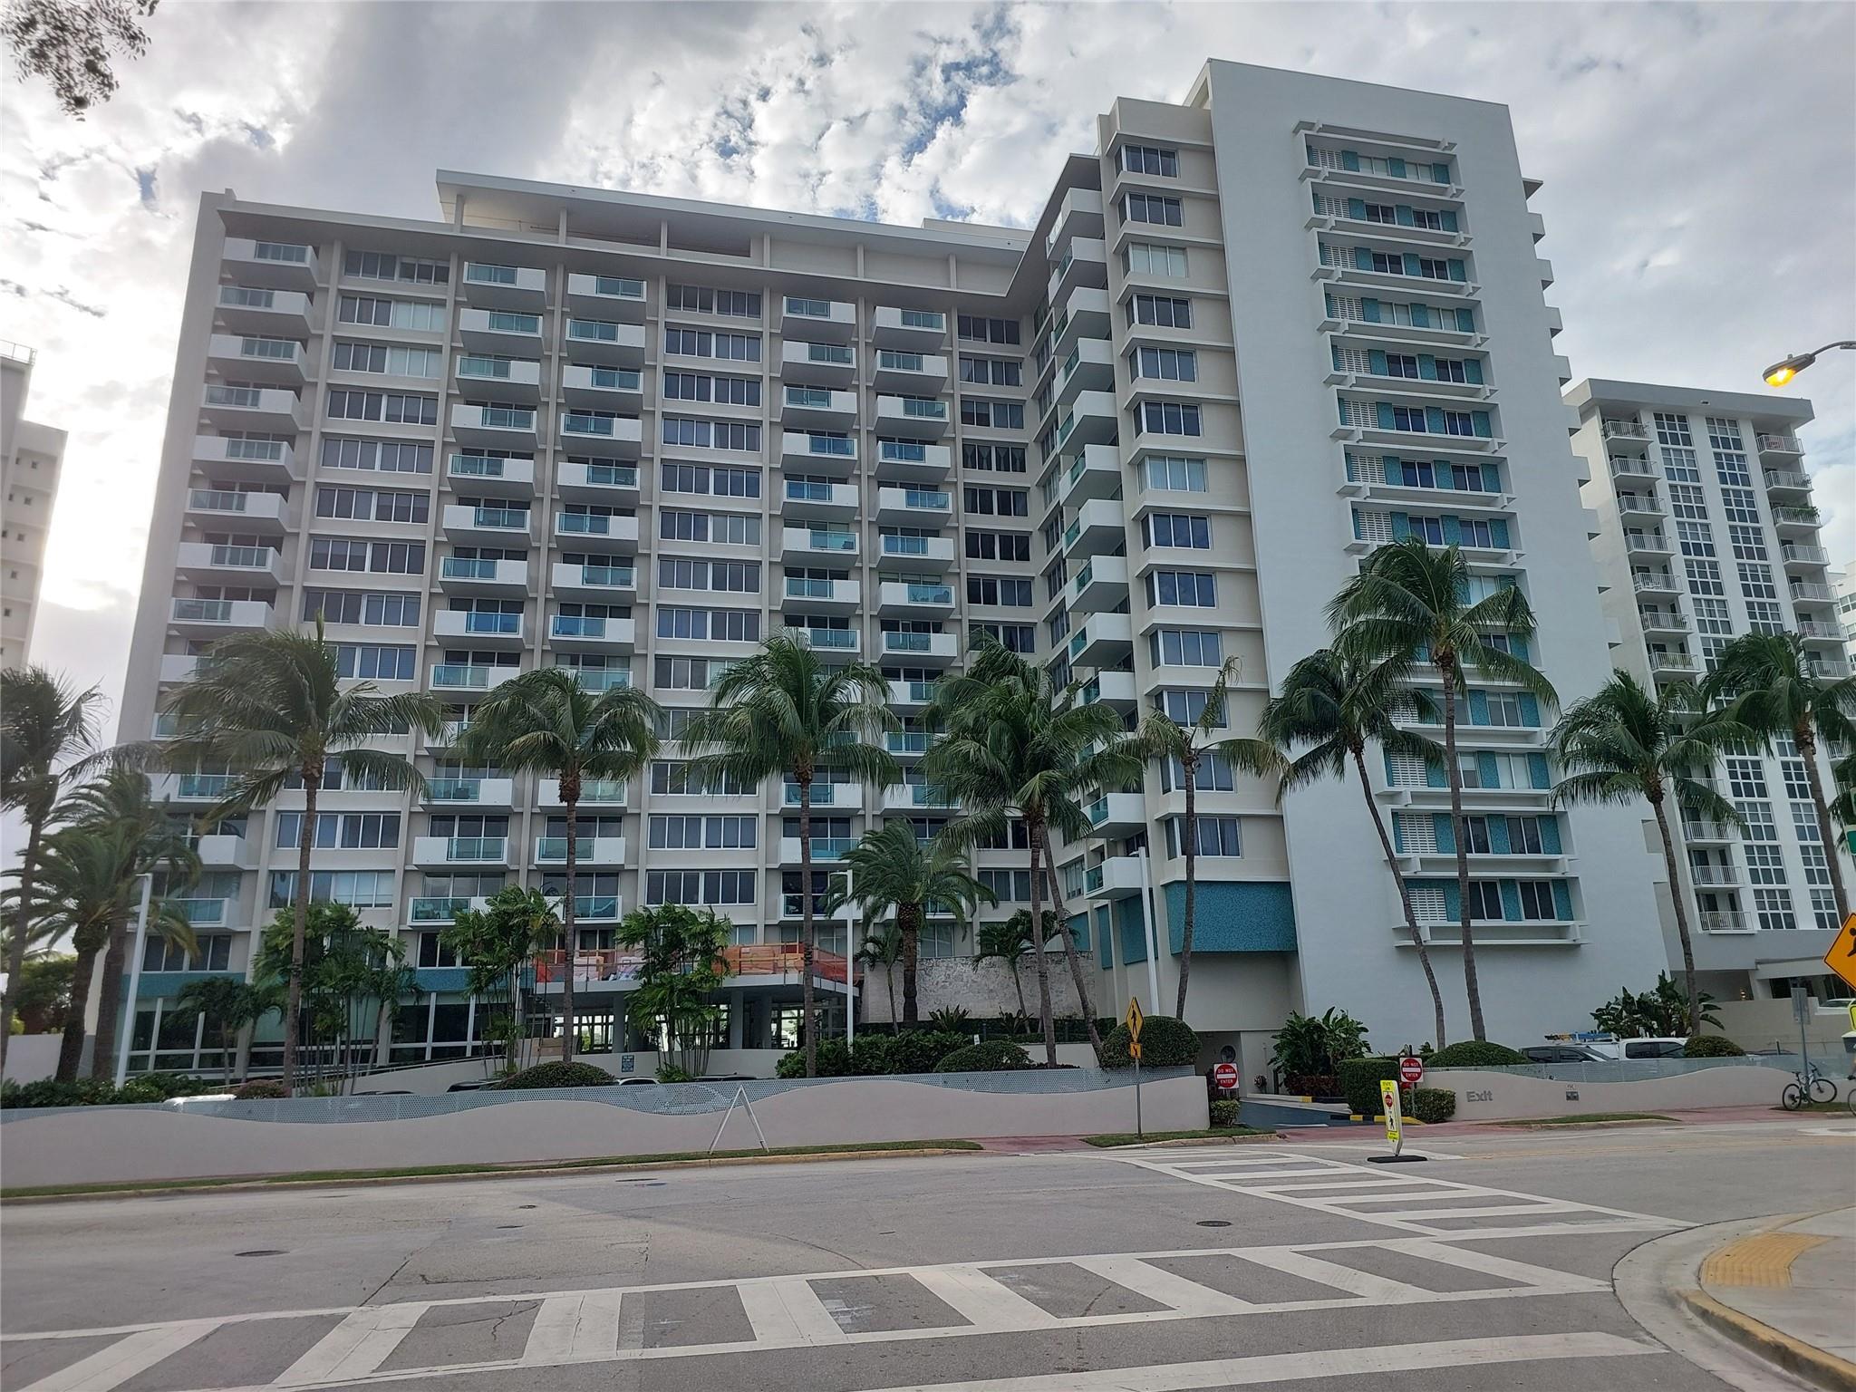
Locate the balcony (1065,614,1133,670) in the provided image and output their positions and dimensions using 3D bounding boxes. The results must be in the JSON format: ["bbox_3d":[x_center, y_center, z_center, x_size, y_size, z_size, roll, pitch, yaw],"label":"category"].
[{"bbox_3d":[7.980,-2.509,56.277,1.850,1.217,3.944,2,-16,-13],"label":"balcony"}]

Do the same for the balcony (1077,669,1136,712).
[{"bbox_3d":[7.649,0.120,53.751,1.541,1.220,3.880,2,-16,-11],"label":"balcony"}]

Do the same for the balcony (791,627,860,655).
[{"bbox_3d":[-5.625,-2.662,63.825,3.980,1.217,1.850,2,-16,-13],"label":"balcony"}]

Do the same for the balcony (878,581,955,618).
[{"bbox_3d":[-0.660,-4.995,65.062,3.974,1.206,1.580,2,-16,-13],"label":"balcony"}]

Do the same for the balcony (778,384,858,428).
[{"bbox_3d":[-5.857,-15.508,66.365,3.950,1.210,1.635,2,-15,-13],"label":"balcony"}]

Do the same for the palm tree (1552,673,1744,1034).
[{"bbox_3d":[23.659,5.425,39.911,5.500,12.465,5.400,-10,-17,29],"label":"palm tree"}]

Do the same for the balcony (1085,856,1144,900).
[{"bbox_3d":[7.910,7.679,51.595,1.541,1.220,3.880,2,-16,-11],"label":"balcony"}]

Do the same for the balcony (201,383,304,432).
[{"bbox_3d":[-33.032,-14.100,60.341,3.964,1.220,1.628,2,-16,-13],"label":"balcony"}]

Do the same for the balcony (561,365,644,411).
[{"bbox_3d":[-16.735,-15.913,63.865,3.969,1.210,1.635,2,-15,-13],"label":"balcony"}]

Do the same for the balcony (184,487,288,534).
[{"bbox_3d":[-32.451,-8.743,58.124,3.911,1.210,1.635,2,-15,-13],"label":"balcony"}]

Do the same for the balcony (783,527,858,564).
[{"bbox_3d":[-5.751,-7.797,65.249,3.980,1.217,1.850,2,-16,-13],"label":"balcony"}]

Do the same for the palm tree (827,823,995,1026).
[{"bbox_3d":[-0.613,9.154,47.339,6.448,8.068,6.255,2,-16,-13],"label":"palm tree"}]

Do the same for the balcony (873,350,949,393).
[{"bbox_3d":[-0.974,-17.772,67.632,3.914,1.220,1.614,2,-16,-13],"label":"balcony"}]

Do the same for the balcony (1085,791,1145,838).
[{"bbox_3d":[8.012,5.223,53.475,1.607,1.223,3.746,2,-16,-13],"label":"balcony"}]

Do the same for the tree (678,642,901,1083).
[{"bbox_3d":[-3.706,4.399,33.579,5.500,12.464,5.400,0,-15,-6],"label":"tree"}]

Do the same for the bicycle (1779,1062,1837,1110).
[{"bbox_3d":[22.965,10.223,32.351,1.700,1.060,0.580,4,-17,-19],"label":"bicycle"}]

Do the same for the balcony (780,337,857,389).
[{"bbox_3d":[-6.012,-18.346,67.899,3.958,1.220,1.628,2,-16,-13],"label":"balcony"}]

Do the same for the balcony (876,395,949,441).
[{"bbox_3d":[-0.918,-15.324,67.499,3.951,1.210,1.635,2,-15,-13],"label":"balcony"}]

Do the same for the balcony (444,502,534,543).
[{"bbox_3d":[-21.837,-8.445,61.408,4.015,1.220,1.628,2,-16,-13],"label":"balcony"}]

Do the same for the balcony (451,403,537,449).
[{"bbox_3d":[-21.495,-13.399,61.490,3.943,1.220,1.614,2,-16,-13],"label":"balcony"}]

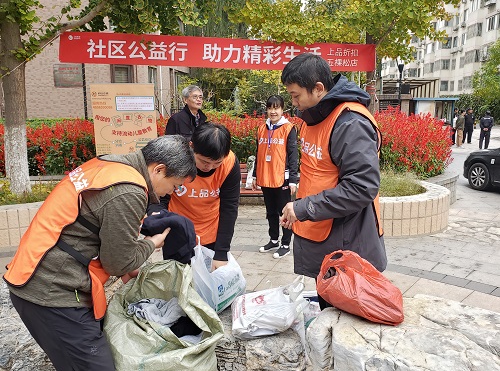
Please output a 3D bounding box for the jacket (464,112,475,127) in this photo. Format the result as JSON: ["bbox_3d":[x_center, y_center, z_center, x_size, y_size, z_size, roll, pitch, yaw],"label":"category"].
[{"bbox_3d":[10.537,-3.168,18.026,0.520,0.700,0.320,-1,11,-3],"label":"jacket"}]

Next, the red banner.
[{"bbox_3d":[-0.364,-1.987,5.642,4.720,0.430,0.030,-1,11,-7],"label":"red banner"}]

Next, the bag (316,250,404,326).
[{"bbox_3d":[0.443,0.412,1.504,0.330,0.250,0.230,1,11,6],"label":"bag"}]

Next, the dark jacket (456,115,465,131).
[{"bbox_3d":[9.401,-2.814,16.770,0.340,0.720,0.460,5,12,23],"label":"dark jacket"}]

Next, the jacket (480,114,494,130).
[{"bbox_3d":[10.544,-2.797,16.671,0.620,0.700,0.320,6,12,29],"label":"jacket"}]

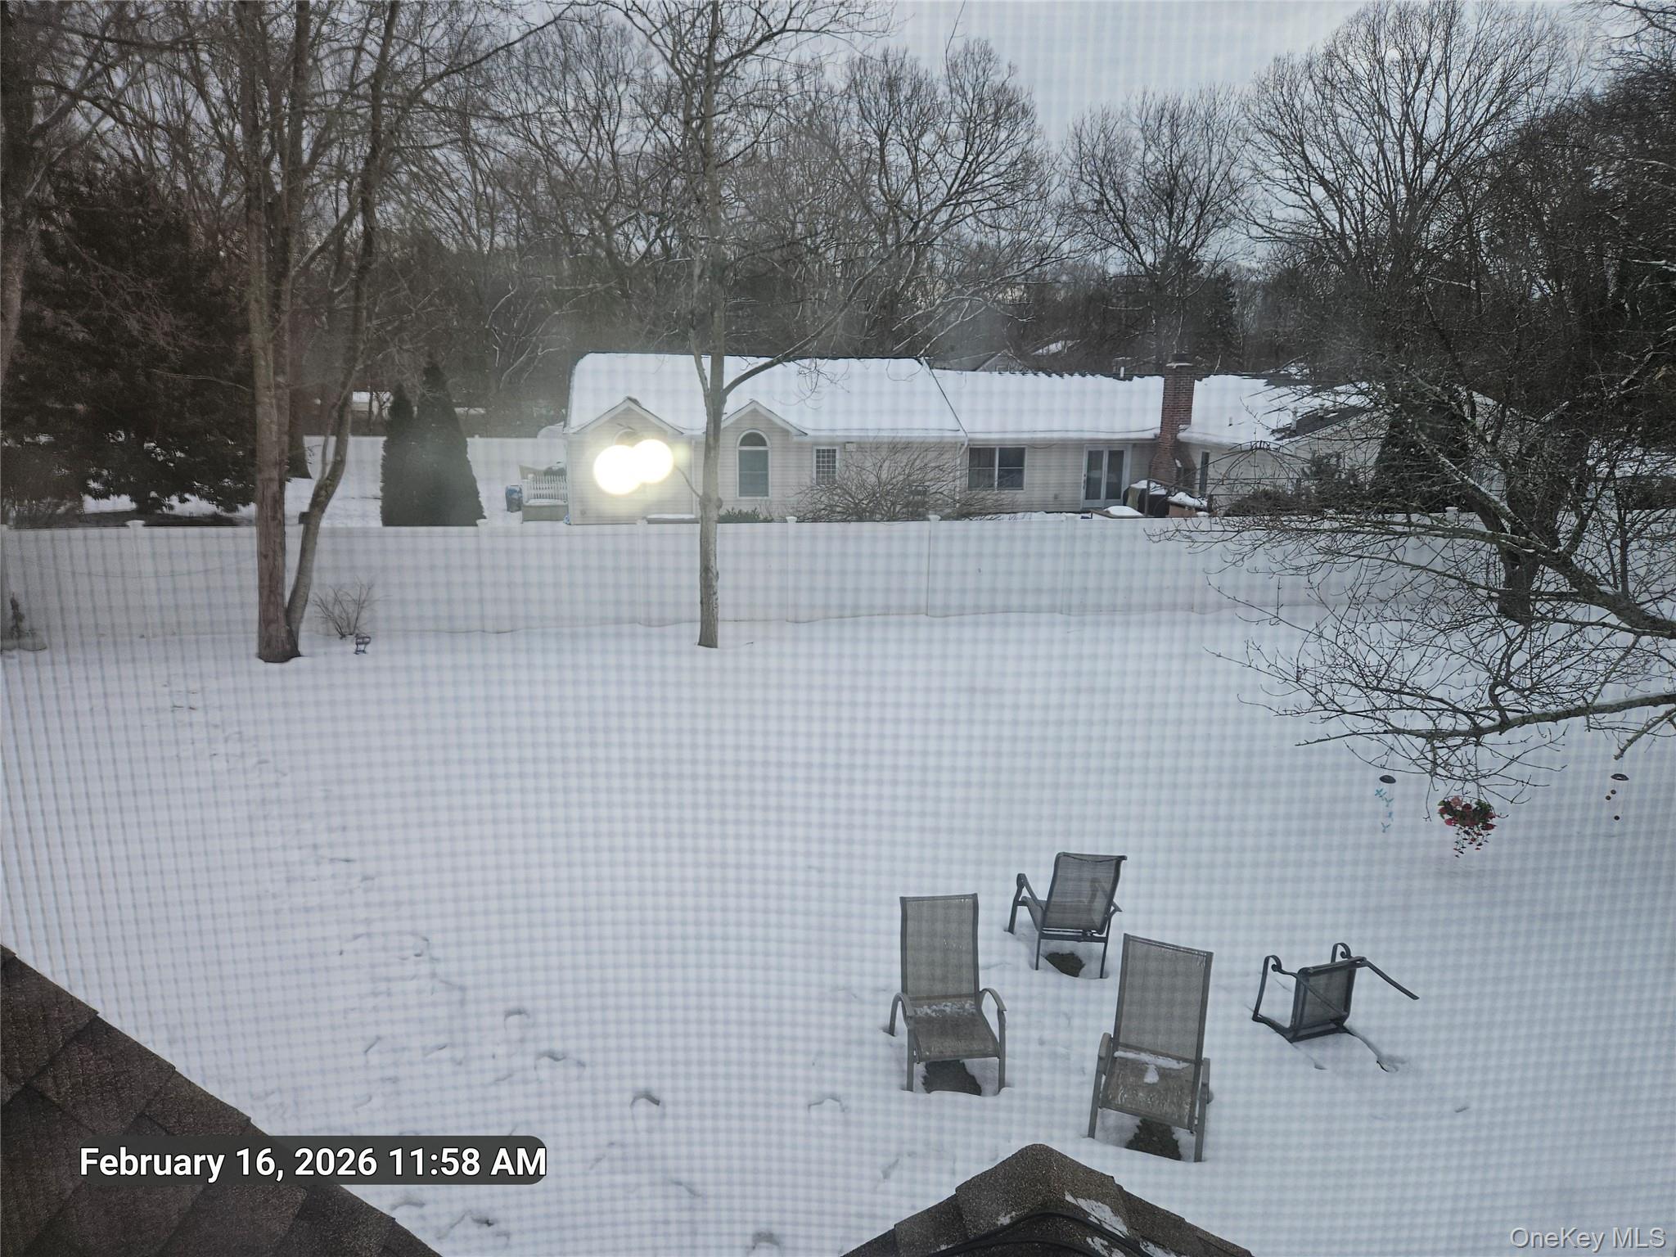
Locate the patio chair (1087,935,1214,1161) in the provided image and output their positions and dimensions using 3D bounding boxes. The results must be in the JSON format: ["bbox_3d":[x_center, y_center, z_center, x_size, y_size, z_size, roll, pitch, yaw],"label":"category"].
[{"bbox_3d":[1.739,2.350,6.088,0.600,1.080,0.680,6,13,22],"label":"patio chair"}]

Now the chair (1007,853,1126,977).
[{"bbox_3d":[1.580,1.955,7.762,0.610,1.050,0.720,1,12,2],"label":"chair"}]

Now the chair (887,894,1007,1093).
[{"bbox_3d":[0.645,2.212,6.578,0.600,1.080,0.680,-1,12,-7],"label":"chair"}]

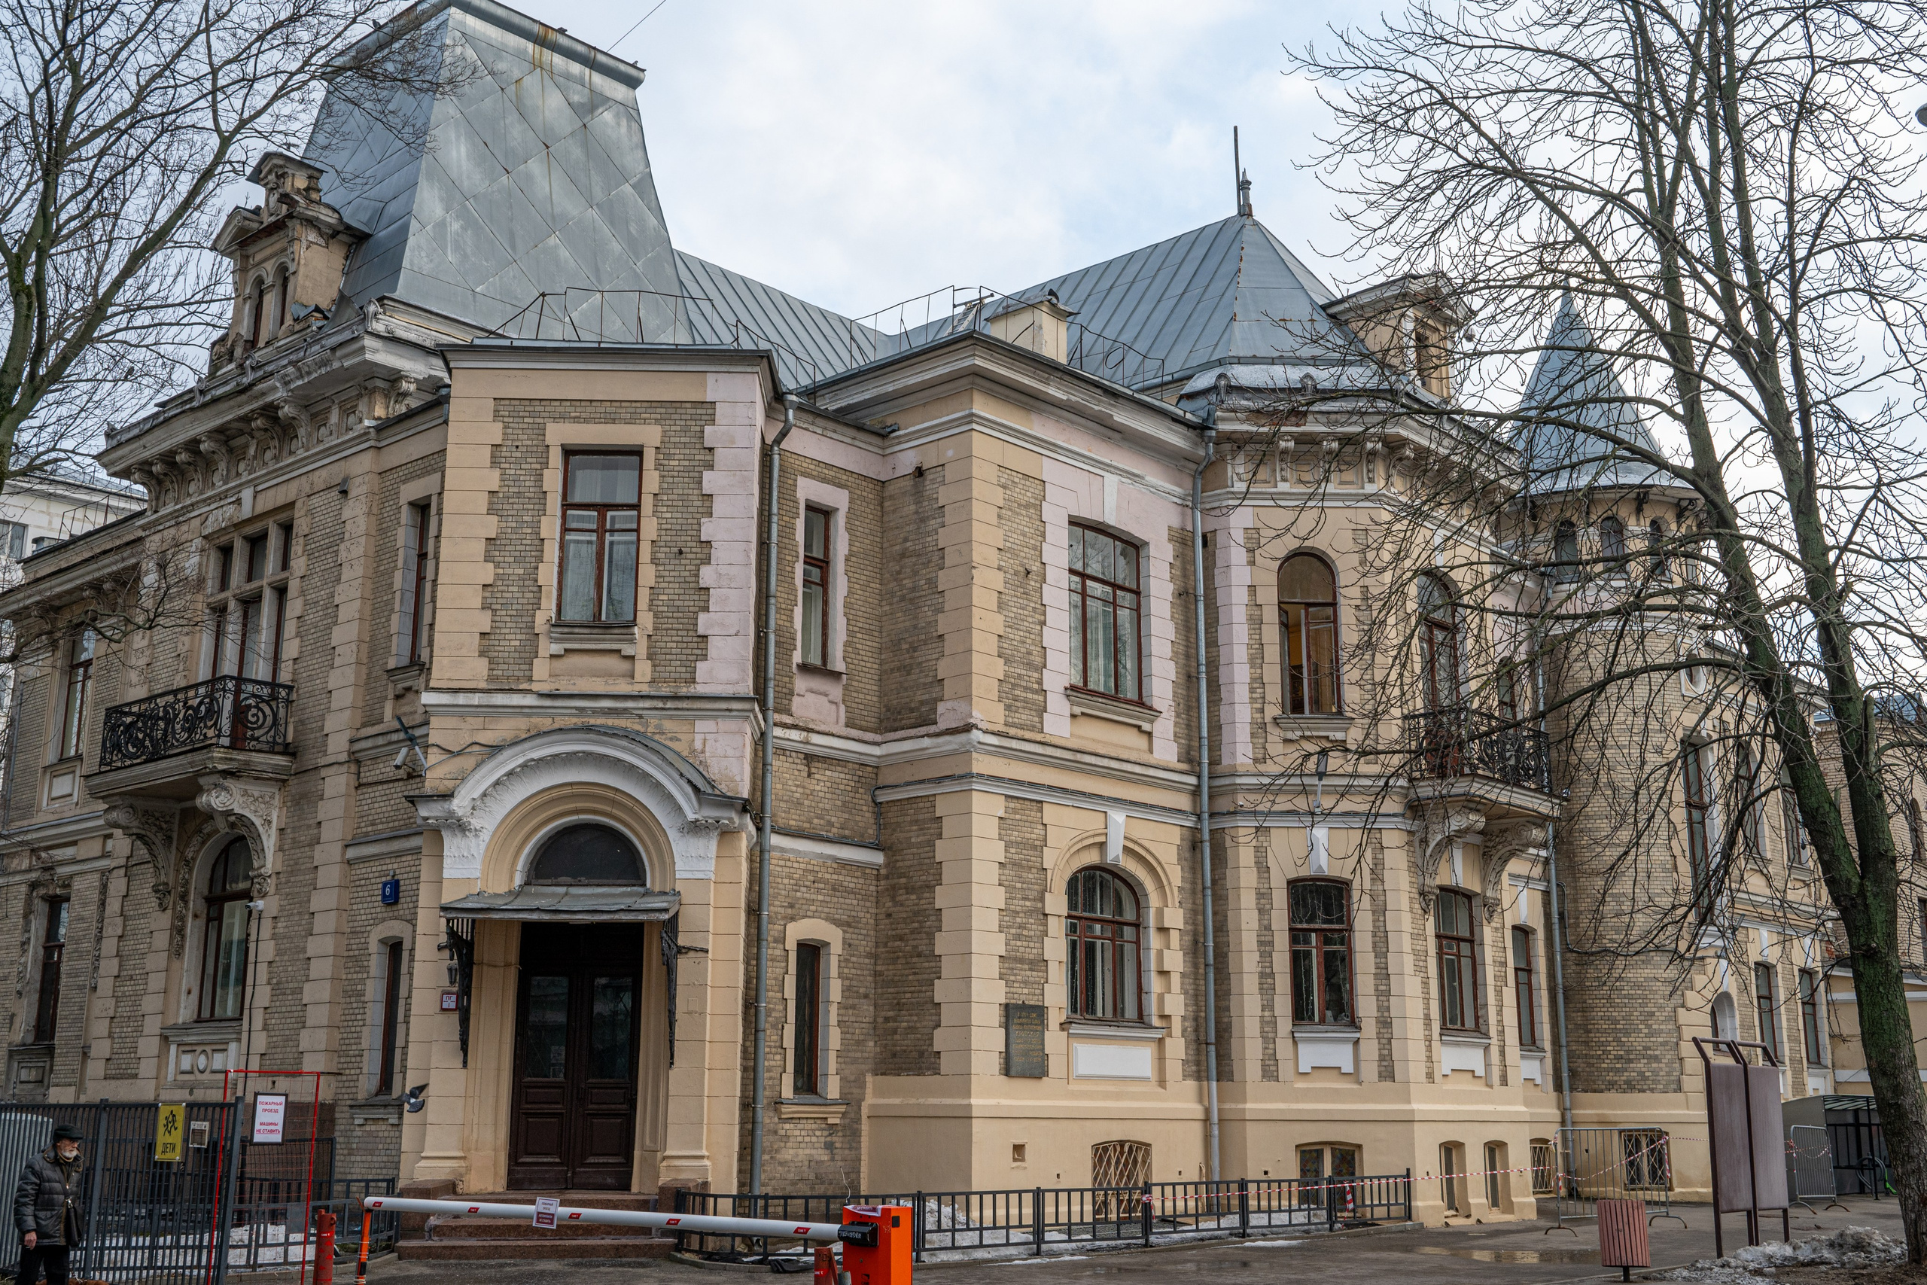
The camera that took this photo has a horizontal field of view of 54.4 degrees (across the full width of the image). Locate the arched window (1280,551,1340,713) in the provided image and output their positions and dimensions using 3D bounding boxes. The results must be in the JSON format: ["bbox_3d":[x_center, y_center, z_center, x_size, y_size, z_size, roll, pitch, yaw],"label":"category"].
[{"bbox_3d":[5.419,-0.140,29.201,1.000,2.620,0.200,1,-14,-1],"label":"arched window"}]

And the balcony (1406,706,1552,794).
[{"bbox_3d":[8.097,1.770,29.258,1.030,1.000,2.650,-13,-19,42],"label":"balcony"}]

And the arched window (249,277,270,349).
[{"bbox_3d":[-11.269,-5.293,30.140,0.500,1.290,0.200,-12,-19,39],"label":"arched window"}]

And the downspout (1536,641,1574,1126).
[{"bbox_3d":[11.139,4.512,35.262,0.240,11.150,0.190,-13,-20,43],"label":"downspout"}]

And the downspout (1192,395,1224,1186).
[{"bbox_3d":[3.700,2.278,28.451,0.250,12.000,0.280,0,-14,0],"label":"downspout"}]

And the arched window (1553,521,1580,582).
[{"bbox_3d":[11.916,-1.792,37.035,0.200,1.219,0.500,11,-18,-37],"label":"arched window"}]

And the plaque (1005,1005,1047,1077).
[{"bbox_3d":[0.813,5.216,24.504,0.080,0.909,0.689,-13,-20,43],"label":"plaque"}]

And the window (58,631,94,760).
[{"bbox_3d":[-15.280,0.878,32.669,1.290,2.270,0.200,-12,-18,40],"label":"window"}]

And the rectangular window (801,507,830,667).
[{"bbox_3d":[-2.162,-0.771,26.233,0.200,2.310,0.620,-13,-19,42],"label":"rectangular window"}]

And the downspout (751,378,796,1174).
[{"bbox_3d":[-2.476,1.901,24.344,0.400,10.835,0.210,-13,-20,43],"label":"downspout"}]

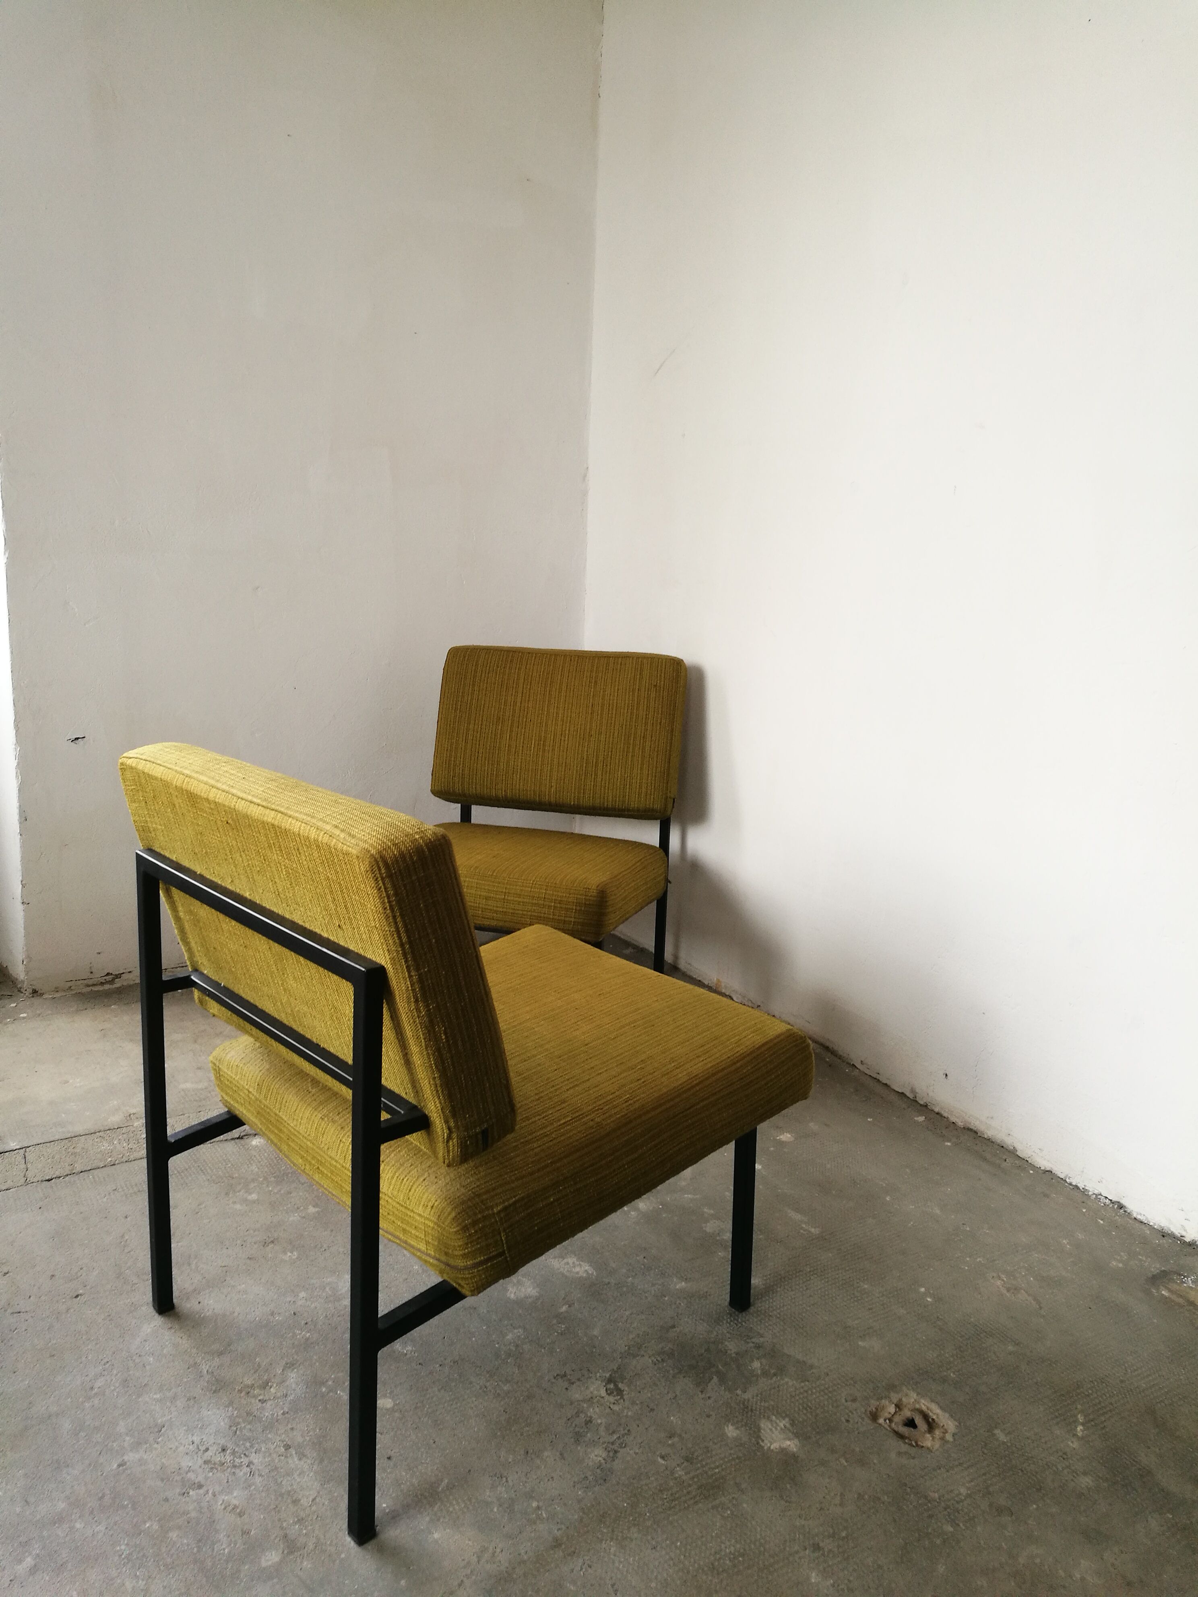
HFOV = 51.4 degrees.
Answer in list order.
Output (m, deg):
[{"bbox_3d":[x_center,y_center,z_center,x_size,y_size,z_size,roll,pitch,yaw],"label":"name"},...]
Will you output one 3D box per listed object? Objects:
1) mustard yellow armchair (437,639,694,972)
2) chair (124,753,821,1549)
[{"bbox_3d":[-0.171,0.101,2.659,0.566,0.765,0.694,6,13,14],"label":"mustard yellow armchair"},{"bbox_3d":[-0.159,0.326,1.648,0.694,0.765,0.566,-9,17,-42],"label":"chair"}]

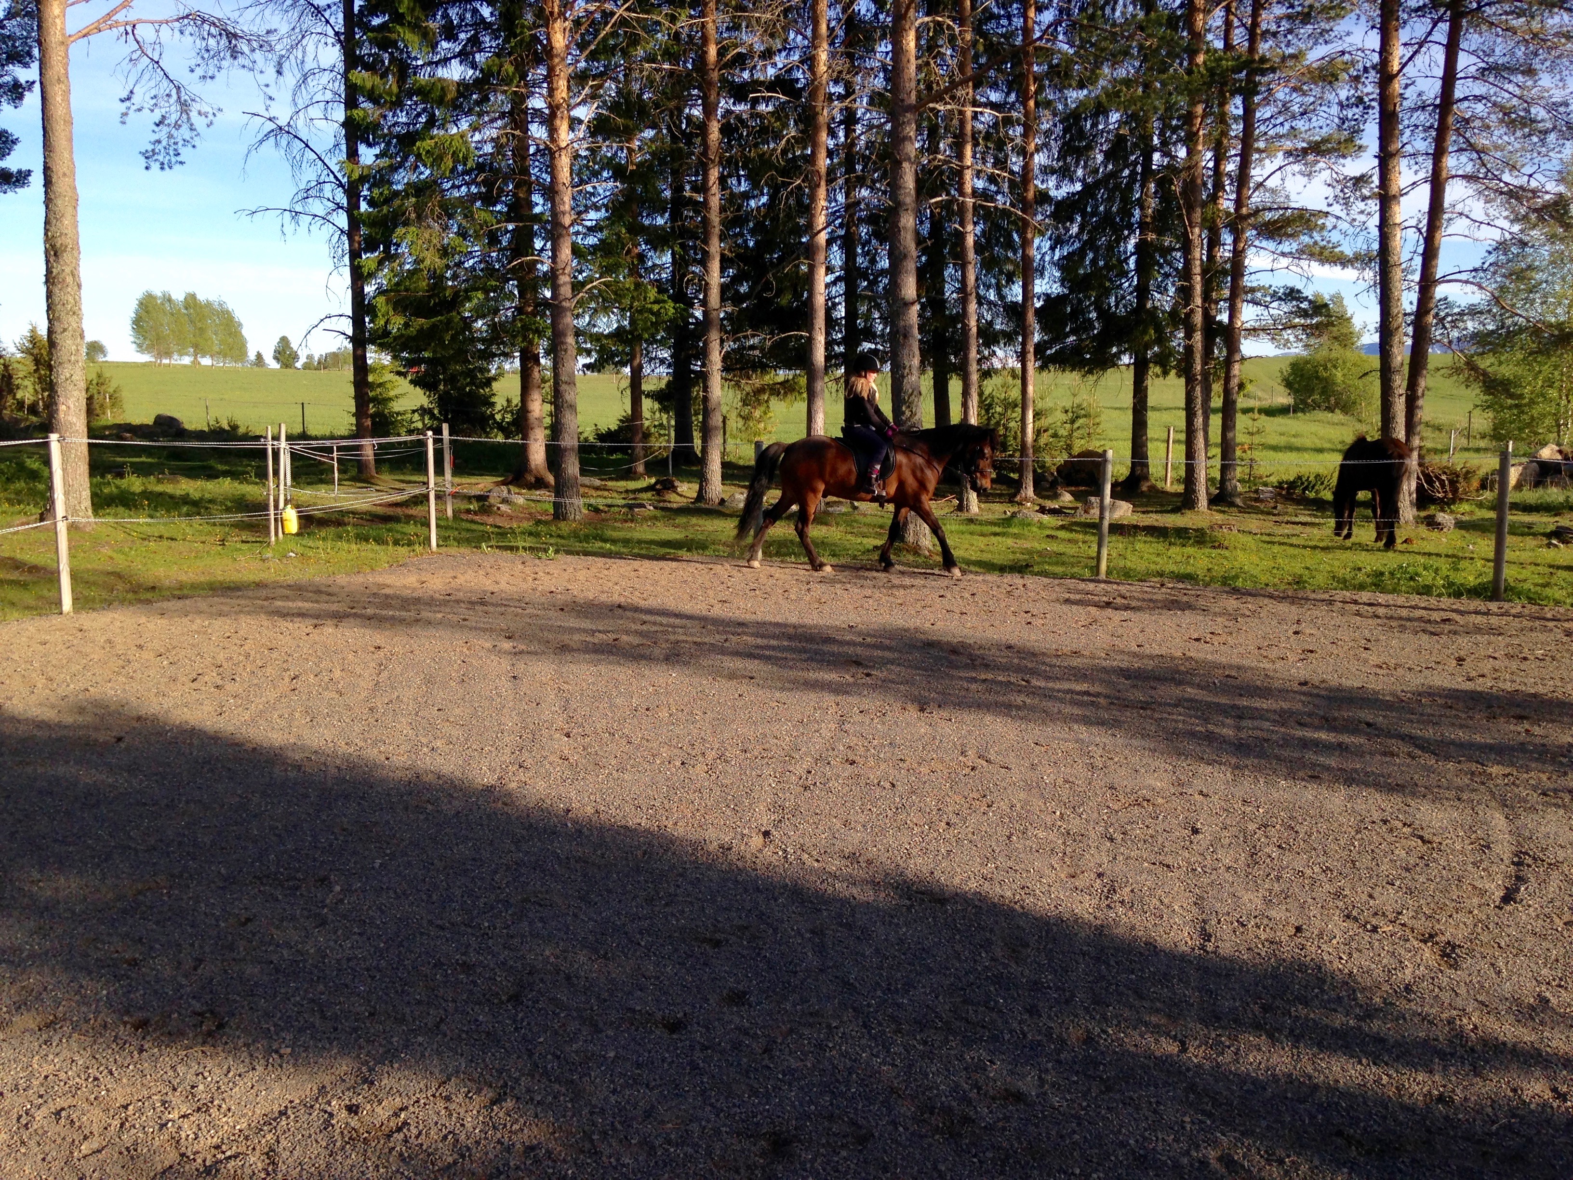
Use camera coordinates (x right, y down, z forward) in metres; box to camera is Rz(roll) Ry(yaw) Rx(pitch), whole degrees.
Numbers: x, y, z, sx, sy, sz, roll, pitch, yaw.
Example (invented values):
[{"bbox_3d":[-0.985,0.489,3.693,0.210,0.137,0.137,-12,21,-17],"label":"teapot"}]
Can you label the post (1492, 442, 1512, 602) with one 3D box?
[{"bbox_3d":[6.203,-0.573,13.000,0.092,1.344,0.092,3,7,27],"label":"post"}]

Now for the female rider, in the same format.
[{"bbox_3d":[0.826,-1.664,15.270,0.520,1.470,0.520,2,7,17],"label":"female rider"}]

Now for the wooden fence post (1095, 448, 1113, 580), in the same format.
[{"bbox_3d":[3.169,-0.748,14.900,0.092,1.282,0.092,3,7,27],"label":"wooden fence post"}]

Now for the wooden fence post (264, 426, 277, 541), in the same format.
[{"bbox_3d":[-6.289,-1.273,18.300,0.055,1.445,0.055,0,6,0],"label":"wooden fence post"}]

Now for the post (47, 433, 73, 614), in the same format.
[{"bbox_3d":[-5.756,-0.522,11.900,0.077,1.422,0.077,-1,7,-10],"label":"post"}]

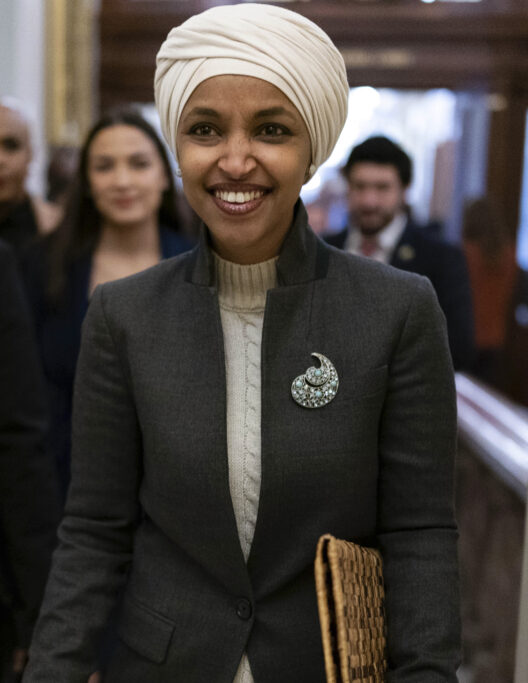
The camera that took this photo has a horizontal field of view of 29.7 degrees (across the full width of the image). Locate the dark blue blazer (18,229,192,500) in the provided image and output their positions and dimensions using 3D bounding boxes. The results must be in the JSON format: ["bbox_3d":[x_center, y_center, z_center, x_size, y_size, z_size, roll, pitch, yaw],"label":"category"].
[{"bbox_3d":[-0.281,0.107,1.995,0.470,0.660,0.270,1,8,-3],"label":"dark blue blazer"}]

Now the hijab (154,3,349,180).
[{"bbox_3d":[-0.013,-0.260,1.050,0.205,0.195,0.245,2,7,6],"label":"hijab"}]

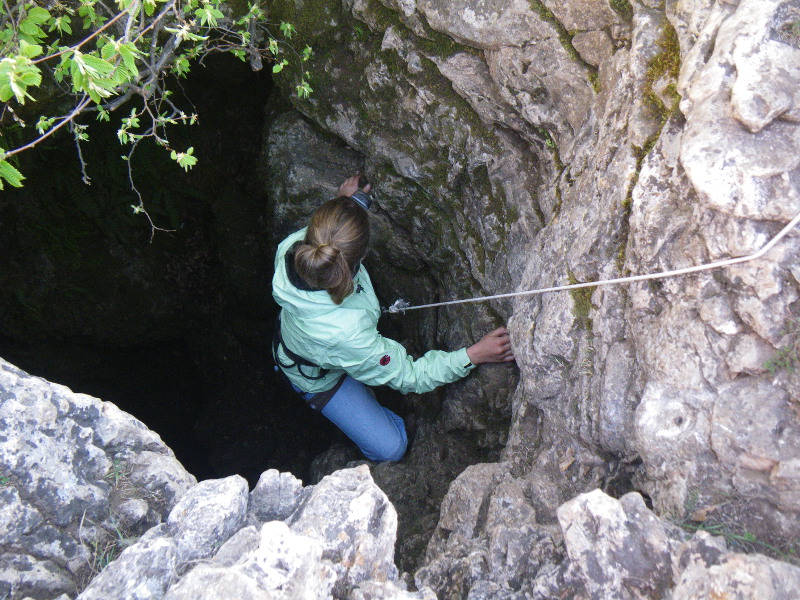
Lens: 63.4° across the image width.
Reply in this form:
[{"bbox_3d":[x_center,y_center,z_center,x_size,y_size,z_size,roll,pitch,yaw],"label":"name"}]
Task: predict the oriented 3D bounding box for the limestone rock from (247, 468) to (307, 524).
[{"bbox_3d":[-0.324,0.521,1.700,0.150,0.130,0.115,0,46,0],"label":"limestone rock"}]

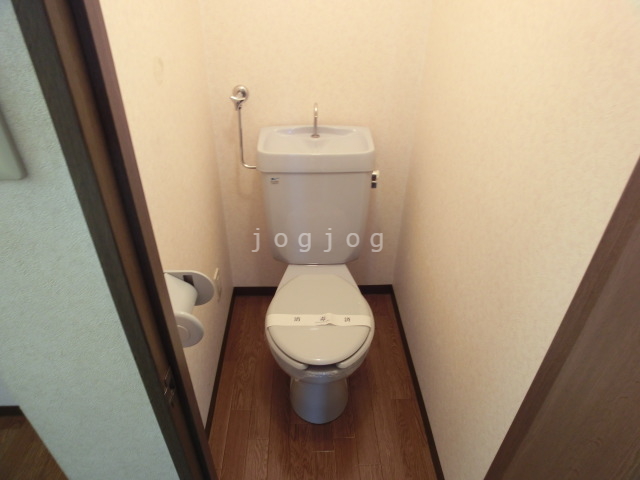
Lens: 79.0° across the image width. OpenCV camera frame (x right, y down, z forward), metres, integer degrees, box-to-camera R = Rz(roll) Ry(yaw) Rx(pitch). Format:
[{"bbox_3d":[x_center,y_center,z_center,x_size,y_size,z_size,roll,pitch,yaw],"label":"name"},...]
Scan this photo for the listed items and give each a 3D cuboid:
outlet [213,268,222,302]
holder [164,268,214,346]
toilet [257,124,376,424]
[{"bbox_3d":[-0.403,0.178,1.538,0.011,0.120,0.071,0,33,-2],"label":"outlet"},{"bbox_3d":[-0.334,0.175,0.996,0.104,0.120,0.150,0,33,-2],"label":"holder"},{"bbox_3d":[-0.008,0.133,1.419,0.394,0.871,0.764,0,33,-2],"label":"toilet"}]

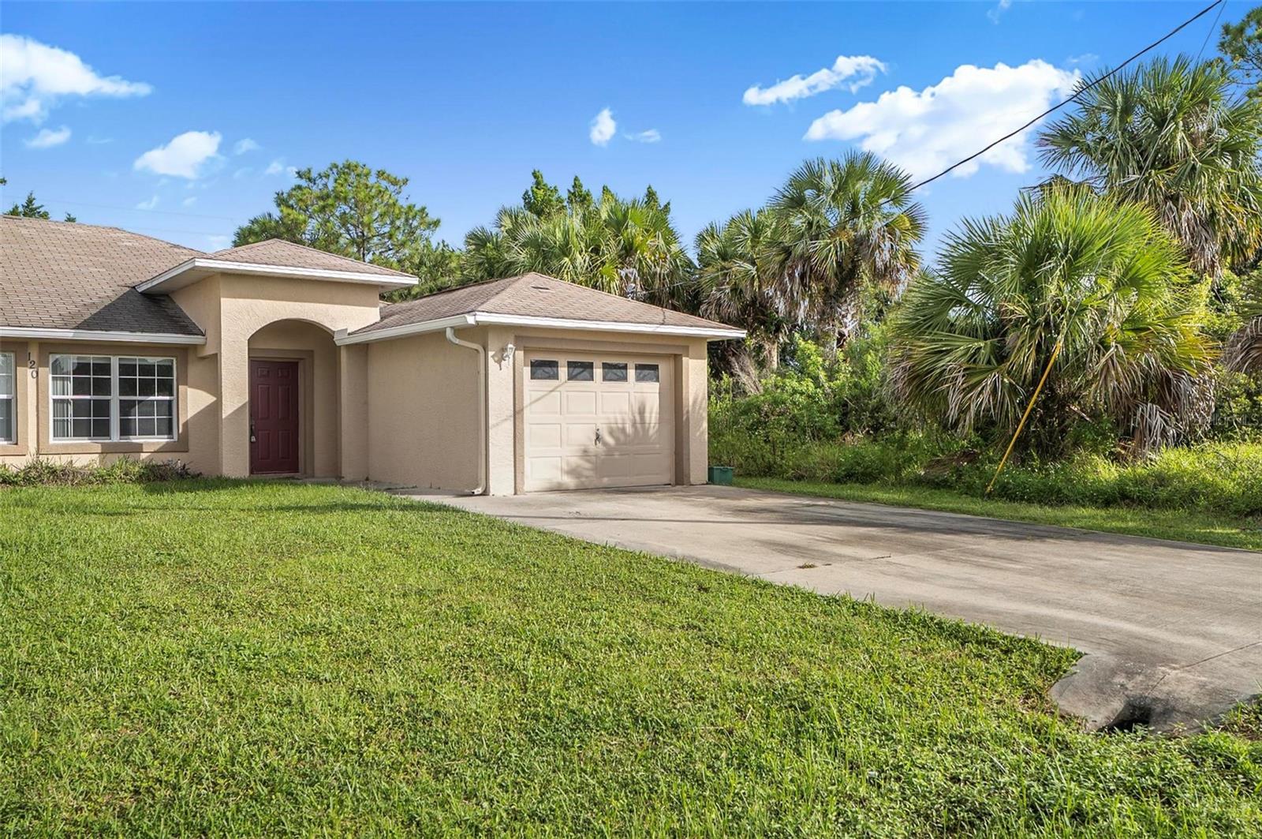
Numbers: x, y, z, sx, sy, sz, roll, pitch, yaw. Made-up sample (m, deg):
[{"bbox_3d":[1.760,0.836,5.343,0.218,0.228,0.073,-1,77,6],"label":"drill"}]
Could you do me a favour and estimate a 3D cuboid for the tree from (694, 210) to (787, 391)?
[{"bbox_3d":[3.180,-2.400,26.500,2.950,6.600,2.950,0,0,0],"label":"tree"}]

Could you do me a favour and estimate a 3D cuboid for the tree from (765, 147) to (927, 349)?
[{"bbox_3d":[5.600,-3.000,25.500,4.100,7.800,3.900,0,0,0],"label":"tree"}]

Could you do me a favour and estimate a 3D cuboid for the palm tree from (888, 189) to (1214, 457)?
[{"bbox_3d":[7.100,-1.450,16.600,5.300,4.900,4.800,0,0,0],"label":"palm tree"}]

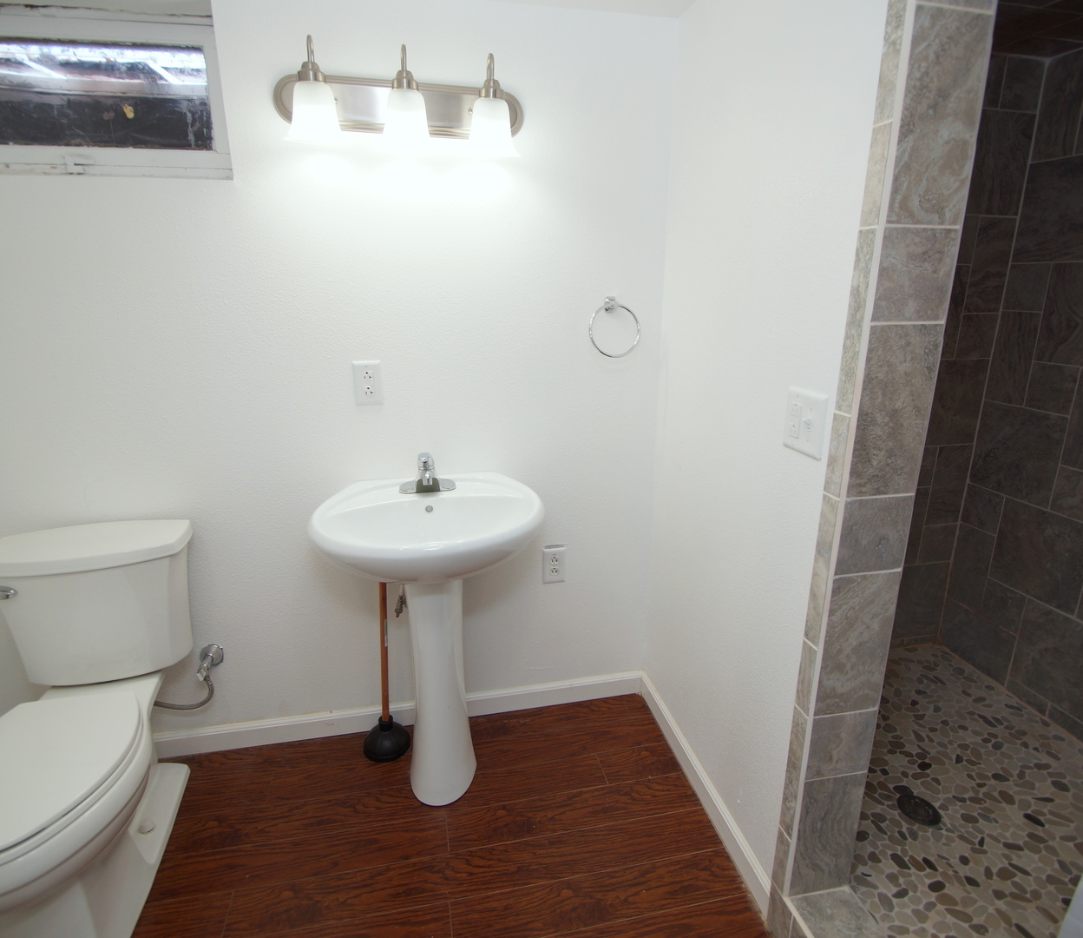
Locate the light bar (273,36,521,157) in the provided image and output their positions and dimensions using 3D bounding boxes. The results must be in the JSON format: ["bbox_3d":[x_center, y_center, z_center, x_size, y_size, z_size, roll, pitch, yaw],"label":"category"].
[{"bbox_3d":[-0.328,-0.870,1.382,0.605,0.231,0.180,-3,16,-11],"label":"light bar"}]

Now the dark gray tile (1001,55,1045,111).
[{"bbox_3d":[1.476,-1.178,1.803,0.145,0.145,0.010,-3,16,-11],"label":"dark gray tile"}]

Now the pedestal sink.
[{"bbox_3d":[-0.287,0.485,1.601,0.560,0.834,0.480,-3,16,-11],"label":"pedestal sink"}]

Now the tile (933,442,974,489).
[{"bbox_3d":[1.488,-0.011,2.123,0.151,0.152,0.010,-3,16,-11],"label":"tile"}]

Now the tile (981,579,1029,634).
[{"bbox_3d":[1.611,0.479,2.045,0.010,0.148,0.148,-3,16,-10],"label":"tile"}]

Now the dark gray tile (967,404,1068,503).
[{"bbox_3d":[1.595,-0.054,1.968,0.010,0.299,0.297,-3,16,-11],"label":"dark gray tile"}]

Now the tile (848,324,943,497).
[{"bbox_3d":[0.609,-0.097,1.017,0.140,0.299,0.010,-3,16,-11],"label":"tile"}]

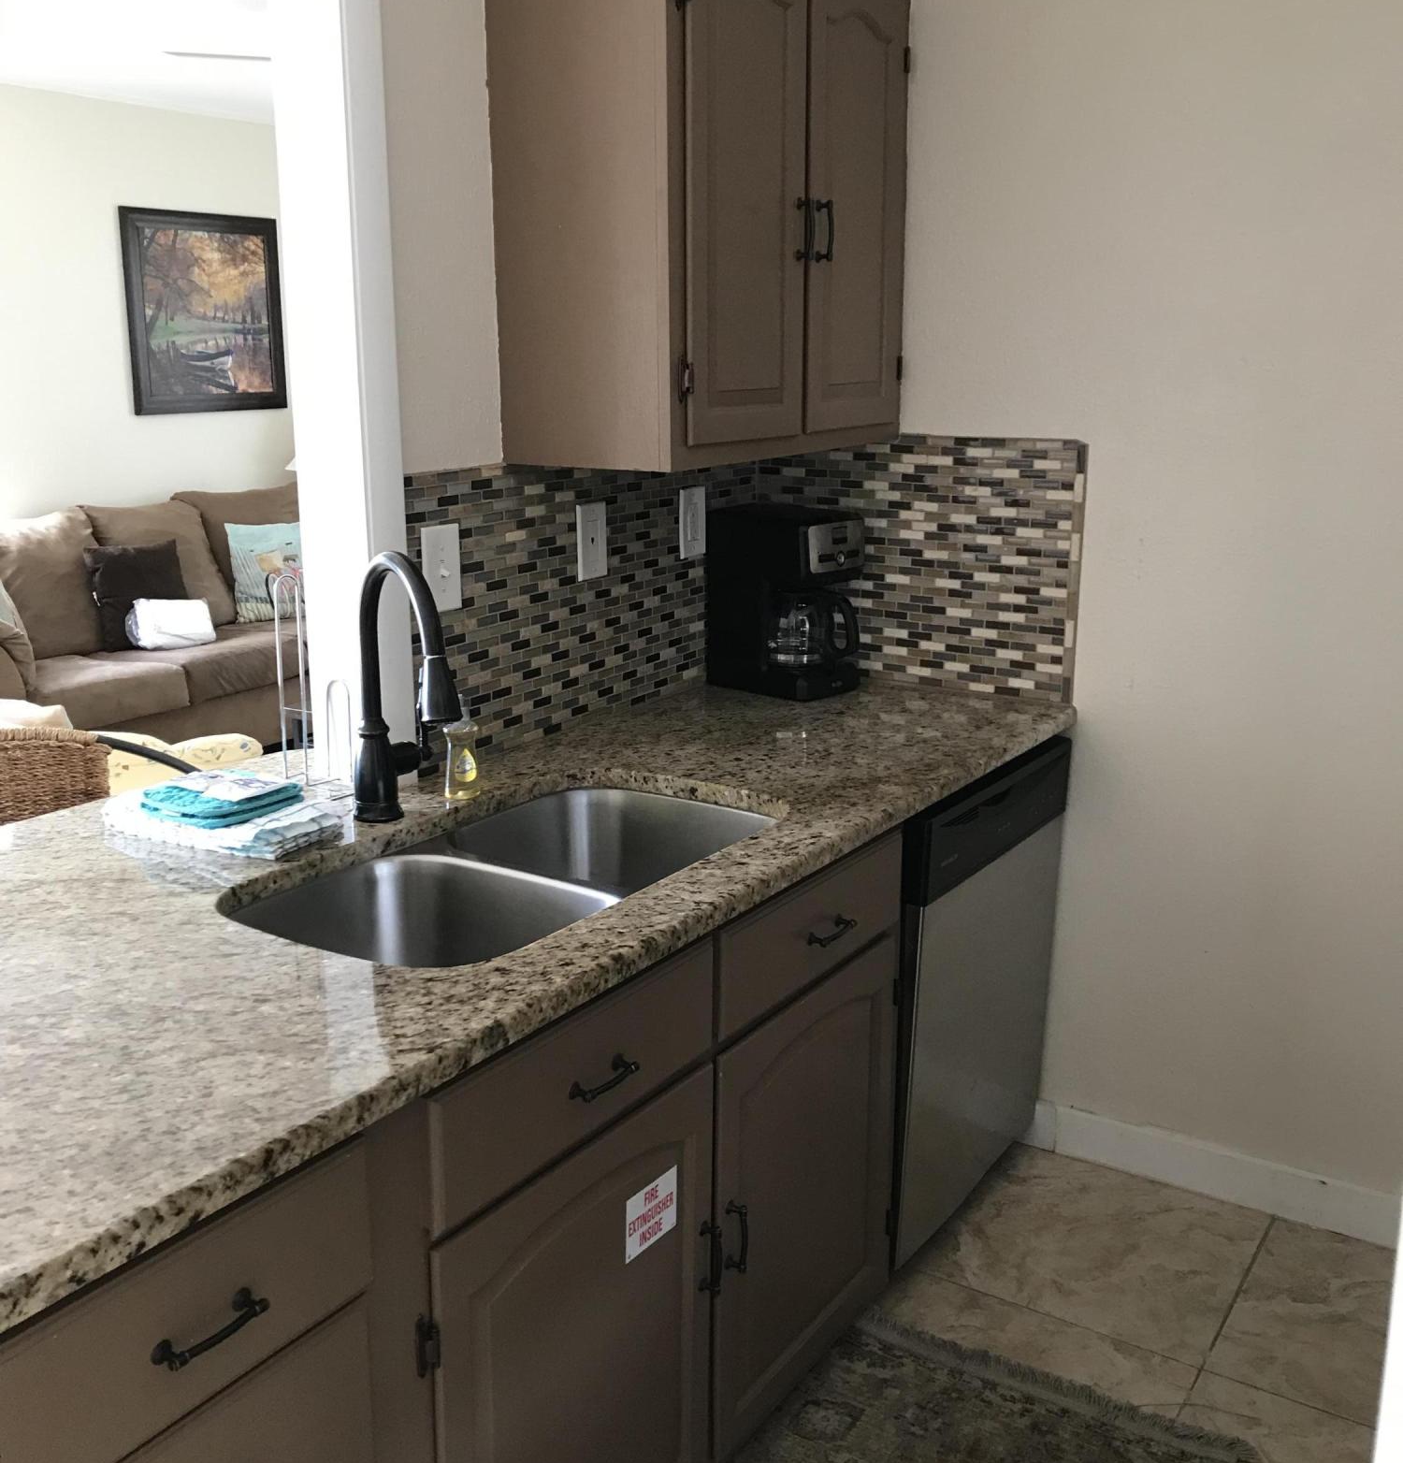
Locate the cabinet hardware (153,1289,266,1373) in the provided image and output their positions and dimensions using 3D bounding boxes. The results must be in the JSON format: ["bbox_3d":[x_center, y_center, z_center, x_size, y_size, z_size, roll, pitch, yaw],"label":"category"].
[{"bbox_3d":[-0.381,0.464,1.177,0.032,0.019,0.094,9,16,33],"label":"cabinet hardware"}]

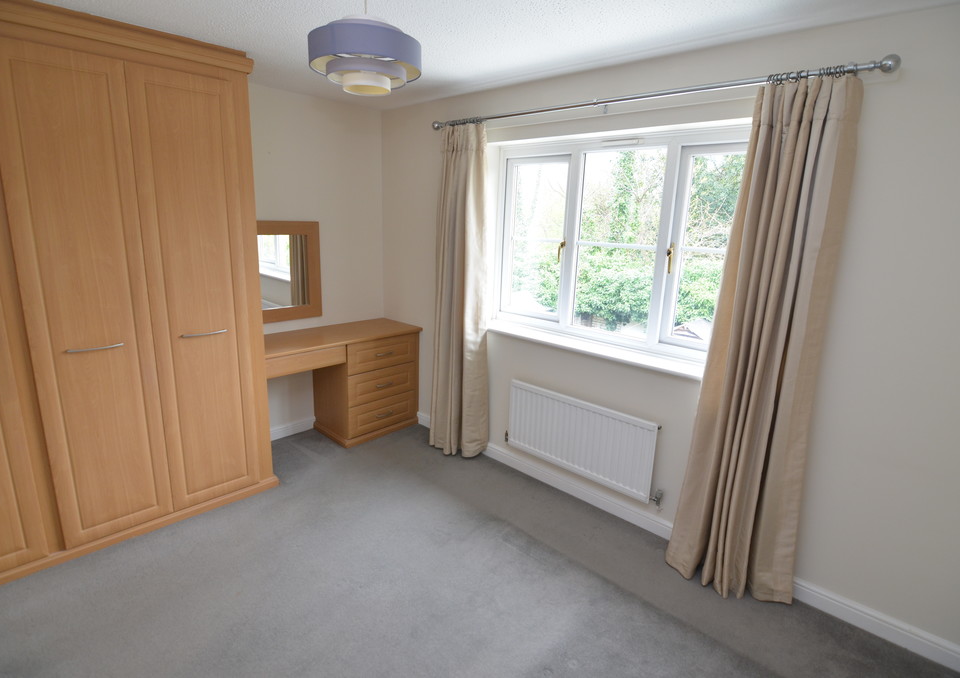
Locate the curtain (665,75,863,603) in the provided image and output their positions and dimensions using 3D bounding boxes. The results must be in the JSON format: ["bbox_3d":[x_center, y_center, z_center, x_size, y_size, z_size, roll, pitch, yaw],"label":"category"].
[{"bbox_3d":[1.216,0.102,1.948,0.471,2.187,0.204,14,17,39],"label":"curtain"}]

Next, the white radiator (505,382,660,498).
[{"bbox_3d":[0.580,0.573,2.721,0.950,0.457,0.086,14,17,39],"label":"white radiator"}]

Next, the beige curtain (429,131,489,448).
[{"bbox_3d":[-0.156,-0.264,3.119,0.463,2.229,0.188,14,17,39],"label":"beige curtain"}]

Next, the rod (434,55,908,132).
[{"bbox_3d":[0.582,-1.204,2.335,2.368,0.079,0.110,14,17,39],"label":"rod"}]

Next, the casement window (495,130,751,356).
[{"bbox_3d":[0.754,-0.546,2.621,1.664,1.140,0.110,14,17,39],"label":"casement window"}]

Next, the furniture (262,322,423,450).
[{"bbox_3d":[-1.079,0.356,3.374,0.479,0.809,1.272,14,17,39],"label":"furniture"}]

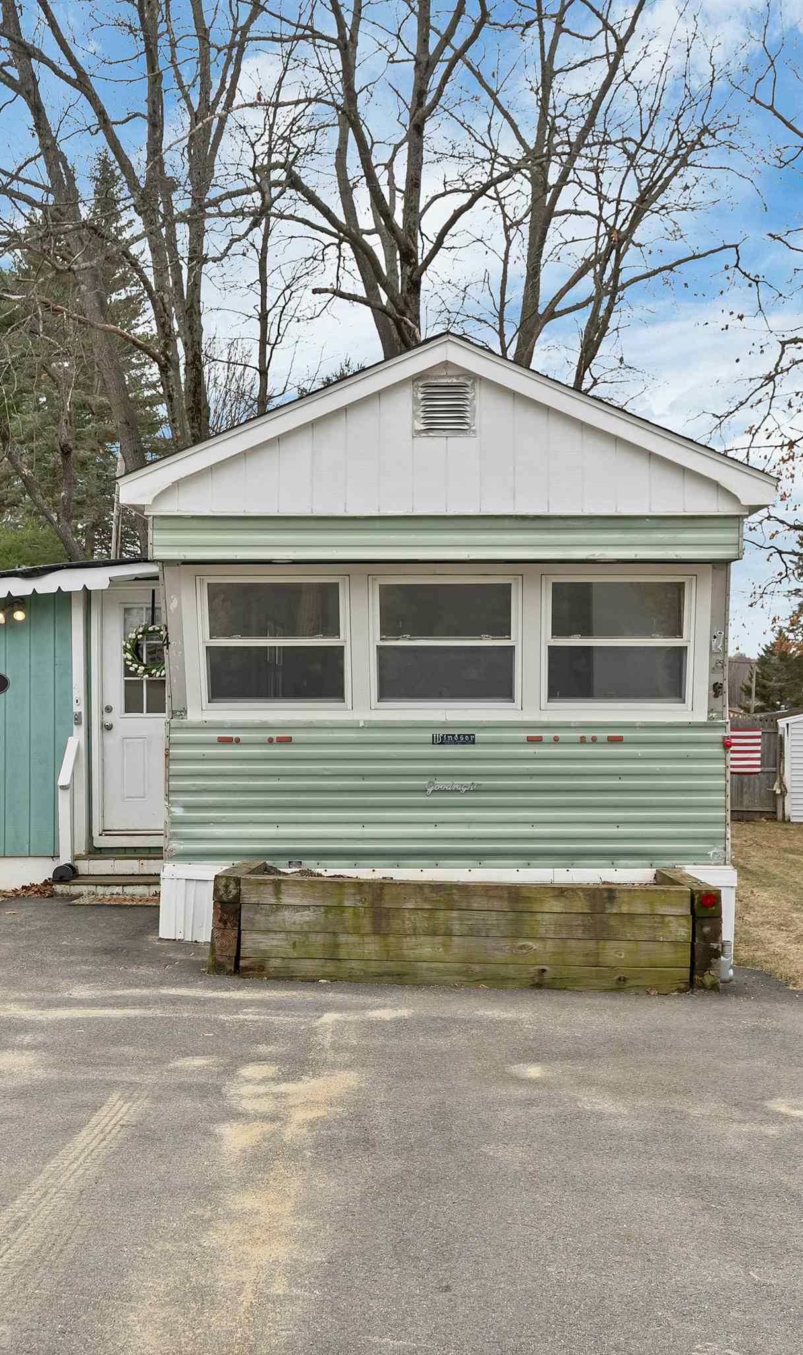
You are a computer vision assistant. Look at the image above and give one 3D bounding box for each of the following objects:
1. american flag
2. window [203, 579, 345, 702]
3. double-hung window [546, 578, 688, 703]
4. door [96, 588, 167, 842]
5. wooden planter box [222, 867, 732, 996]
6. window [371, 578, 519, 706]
[{"bbox_3d":[5.640,1.295,23.400,1.200,0.800,0.040,0,-1,5],"label":"american flag"},{"bbox_3d":[-0.804,-0.235,8.530,0.920,0.810,0.100,0,9,0],"label":"window"},{"bbox_3d":[1.353,-0.230,8.530,0.920,0.810,0.100,0,9,0],"label":"double-hung window"},{"bbox_3d":[-2.070,0.305,11.420,0.940,2.100,0.100,0,-1,0],"label":"door"},{"bbox_3d":[0.375,1.400,7.860,2.750,0.570,1.030,0,-1,4],"label":"wooden planter box"},{"bbox_3d":[0.275,-0.230,8.530,0.910,0.810,0.100,0,9,0],"label":"window"}]

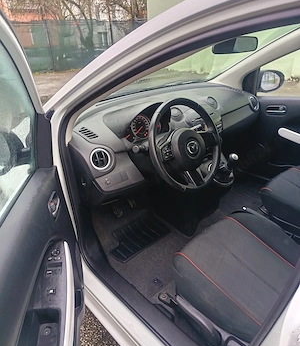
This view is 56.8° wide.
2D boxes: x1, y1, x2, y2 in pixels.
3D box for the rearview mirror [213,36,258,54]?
[{"bbox_3d":[0.367,-0.559,1.210,0.235,0.065,0.045,-13,29,-20],"label":"rearview mirror"}]

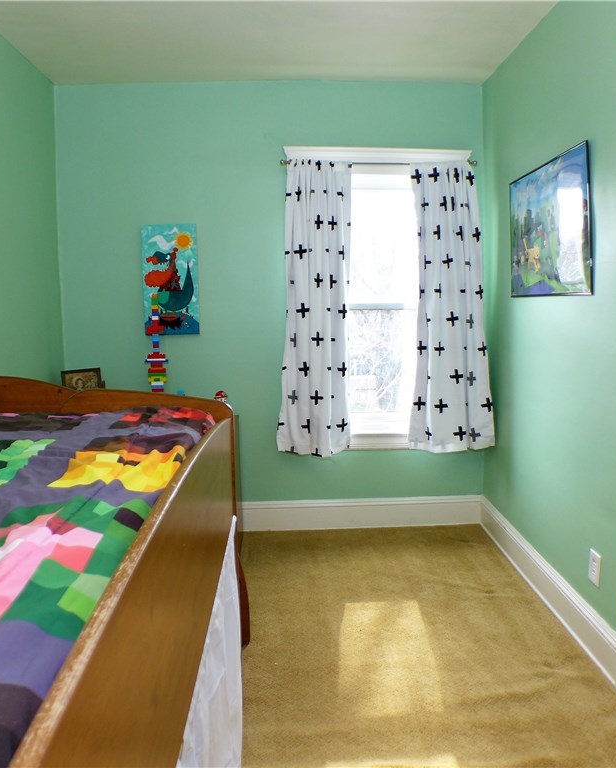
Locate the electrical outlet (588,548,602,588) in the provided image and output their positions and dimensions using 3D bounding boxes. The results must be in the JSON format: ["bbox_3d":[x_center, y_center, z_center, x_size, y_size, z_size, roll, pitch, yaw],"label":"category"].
[{"bbox_3d":[1.042,0.670,2.580,0.009,0.116,0.072,-1,7,-1],"label":"electrical outlet"}]

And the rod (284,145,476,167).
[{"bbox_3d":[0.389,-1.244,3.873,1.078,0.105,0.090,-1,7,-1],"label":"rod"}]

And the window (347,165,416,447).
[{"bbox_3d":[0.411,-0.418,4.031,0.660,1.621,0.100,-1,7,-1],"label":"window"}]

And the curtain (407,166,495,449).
[{"bbox_3d":[0.792,-0.411,3.931,0.463,1.615,0.130,-1,7,-1],"label":"curtain"}]

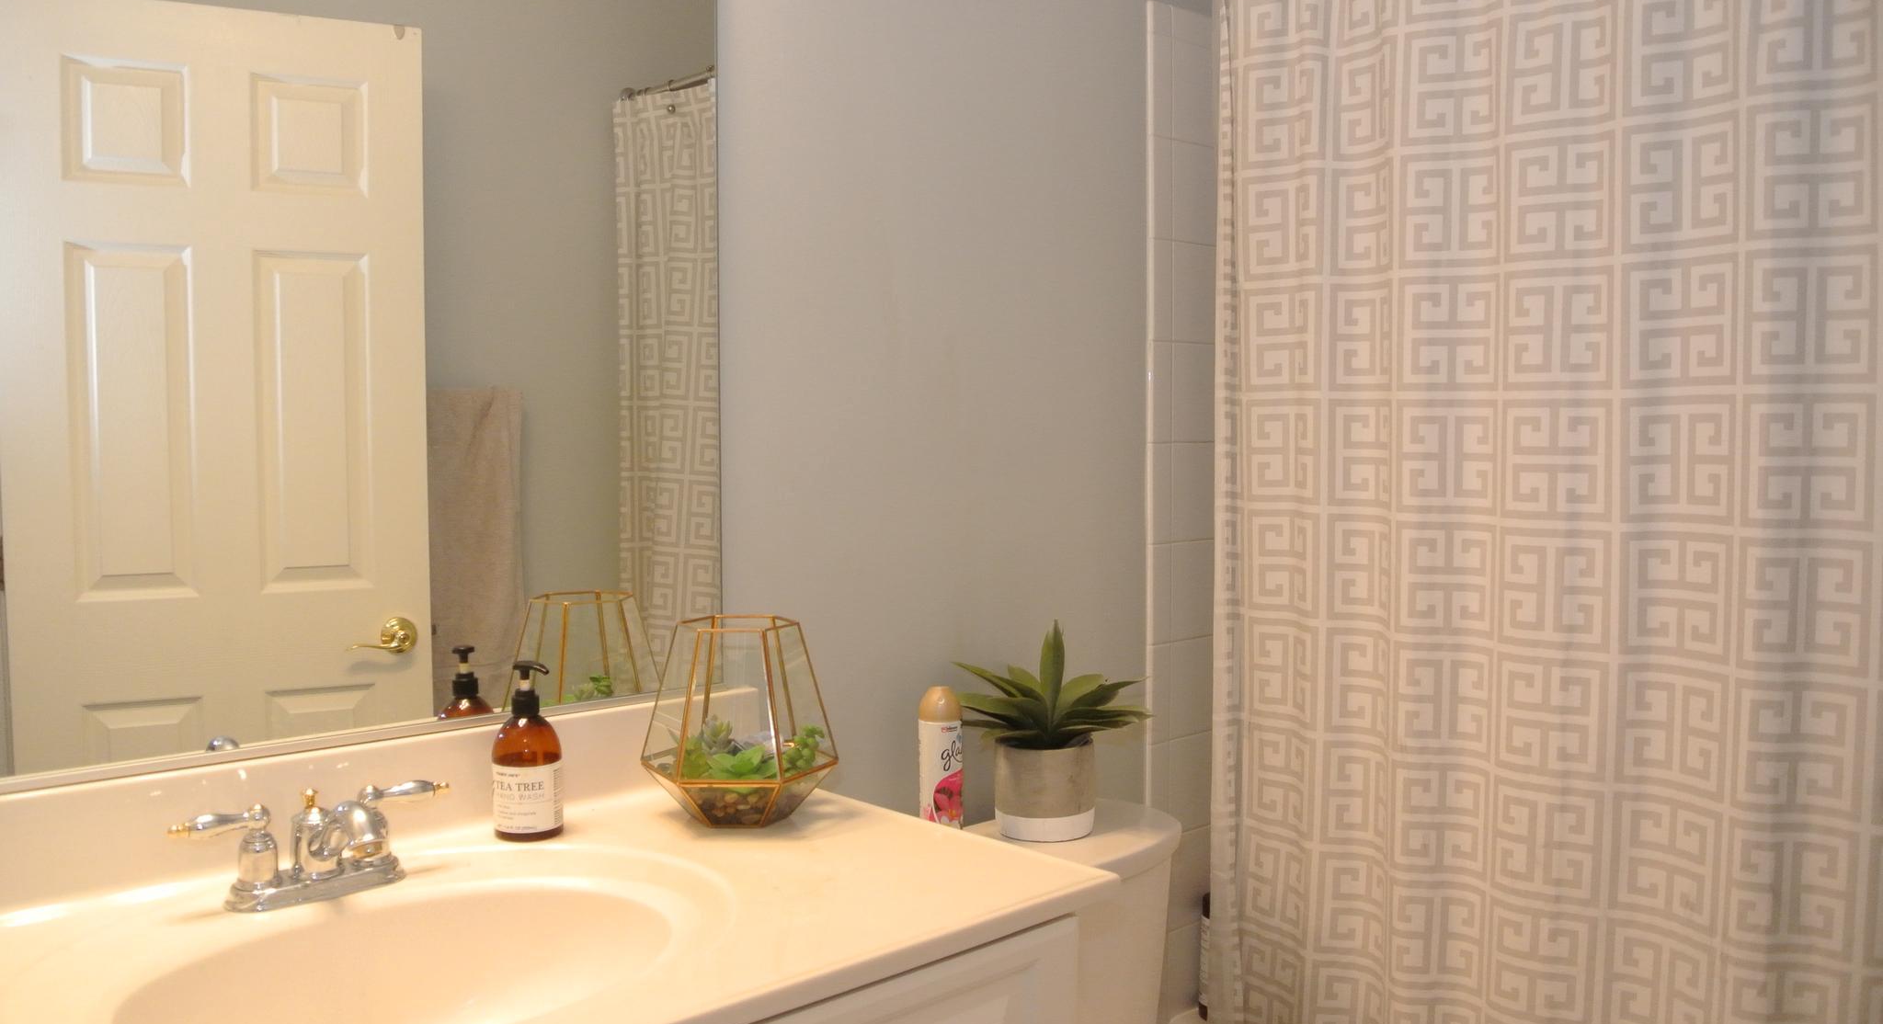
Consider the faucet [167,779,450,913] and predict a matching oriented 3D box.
[{"bbox_3d":[-0.505,0.282,1.183,0.232,0.092,0.147,-2,4,-43],"label":"faucet"}]

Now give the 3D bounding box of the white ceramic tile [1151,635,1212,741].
[{"bbox_3d":[0.376,0.279,2.234,0.150,0.153,0.010,-2,4,-43],"label":"white ceramic tile"}]

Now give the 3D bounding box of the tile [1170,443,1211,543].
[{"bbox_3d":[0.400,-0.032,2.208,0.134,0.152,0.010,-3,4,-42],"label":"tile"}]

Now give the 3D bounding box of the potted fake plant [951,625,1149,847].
[{"bbox_3d":[0.143,0.276,1.820,0.258,0.275,0.245,0,3,0],"label":"potted fake plant"}]

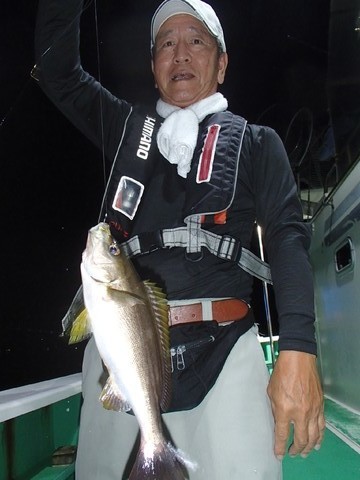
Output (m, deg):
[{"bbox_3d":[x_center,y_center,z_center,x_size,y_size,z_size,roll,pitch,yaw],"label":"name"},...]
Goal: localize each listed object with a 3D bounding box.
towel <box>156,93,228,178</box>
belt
[{"bbox_3d":[0.028,-0.235,0.875,0.170,0.235,0.180,-4,-14,10],"label":"towel"},{"bbox_3d":[-0.018,0.157,0.835,0.345,0.050,0.245,-3,-14,8],"label":"belt"}]

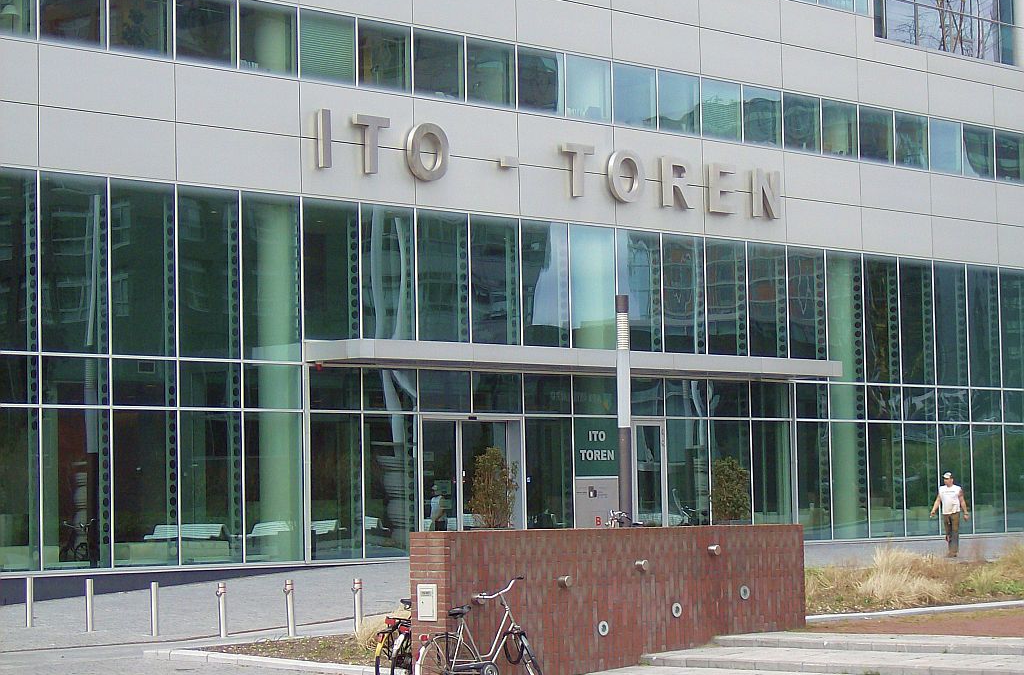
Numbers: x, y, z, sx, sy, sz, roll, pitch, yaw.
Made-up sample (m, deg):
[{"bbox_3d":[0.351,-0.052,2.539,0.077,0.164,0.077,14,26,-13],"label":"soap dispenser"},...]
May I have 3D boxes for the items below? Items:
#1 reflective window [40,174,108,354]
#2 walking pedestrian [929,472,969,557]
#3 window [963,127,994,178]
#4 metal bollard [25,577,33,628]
[{"bbox_3d":[-7.562,-1.262,43.452,0.100,3.112,1.450,-5,-5,43],"label":"reflective window"},{"bbox_3d":[9.283,3.759,53.259,0.800,1.789,0.550,-3,-4,22],"label":"walking pedestrian"},{"bbox_3d":[12.449,-4.948,66.864,0.100,1.410,1.482,-5,-5,43],"label":"window"},{"bbox_3d":[-7.589,4.162,39.426,0.100,0.796,0.100,-1,-4,0],"label":"metal bollard"}]

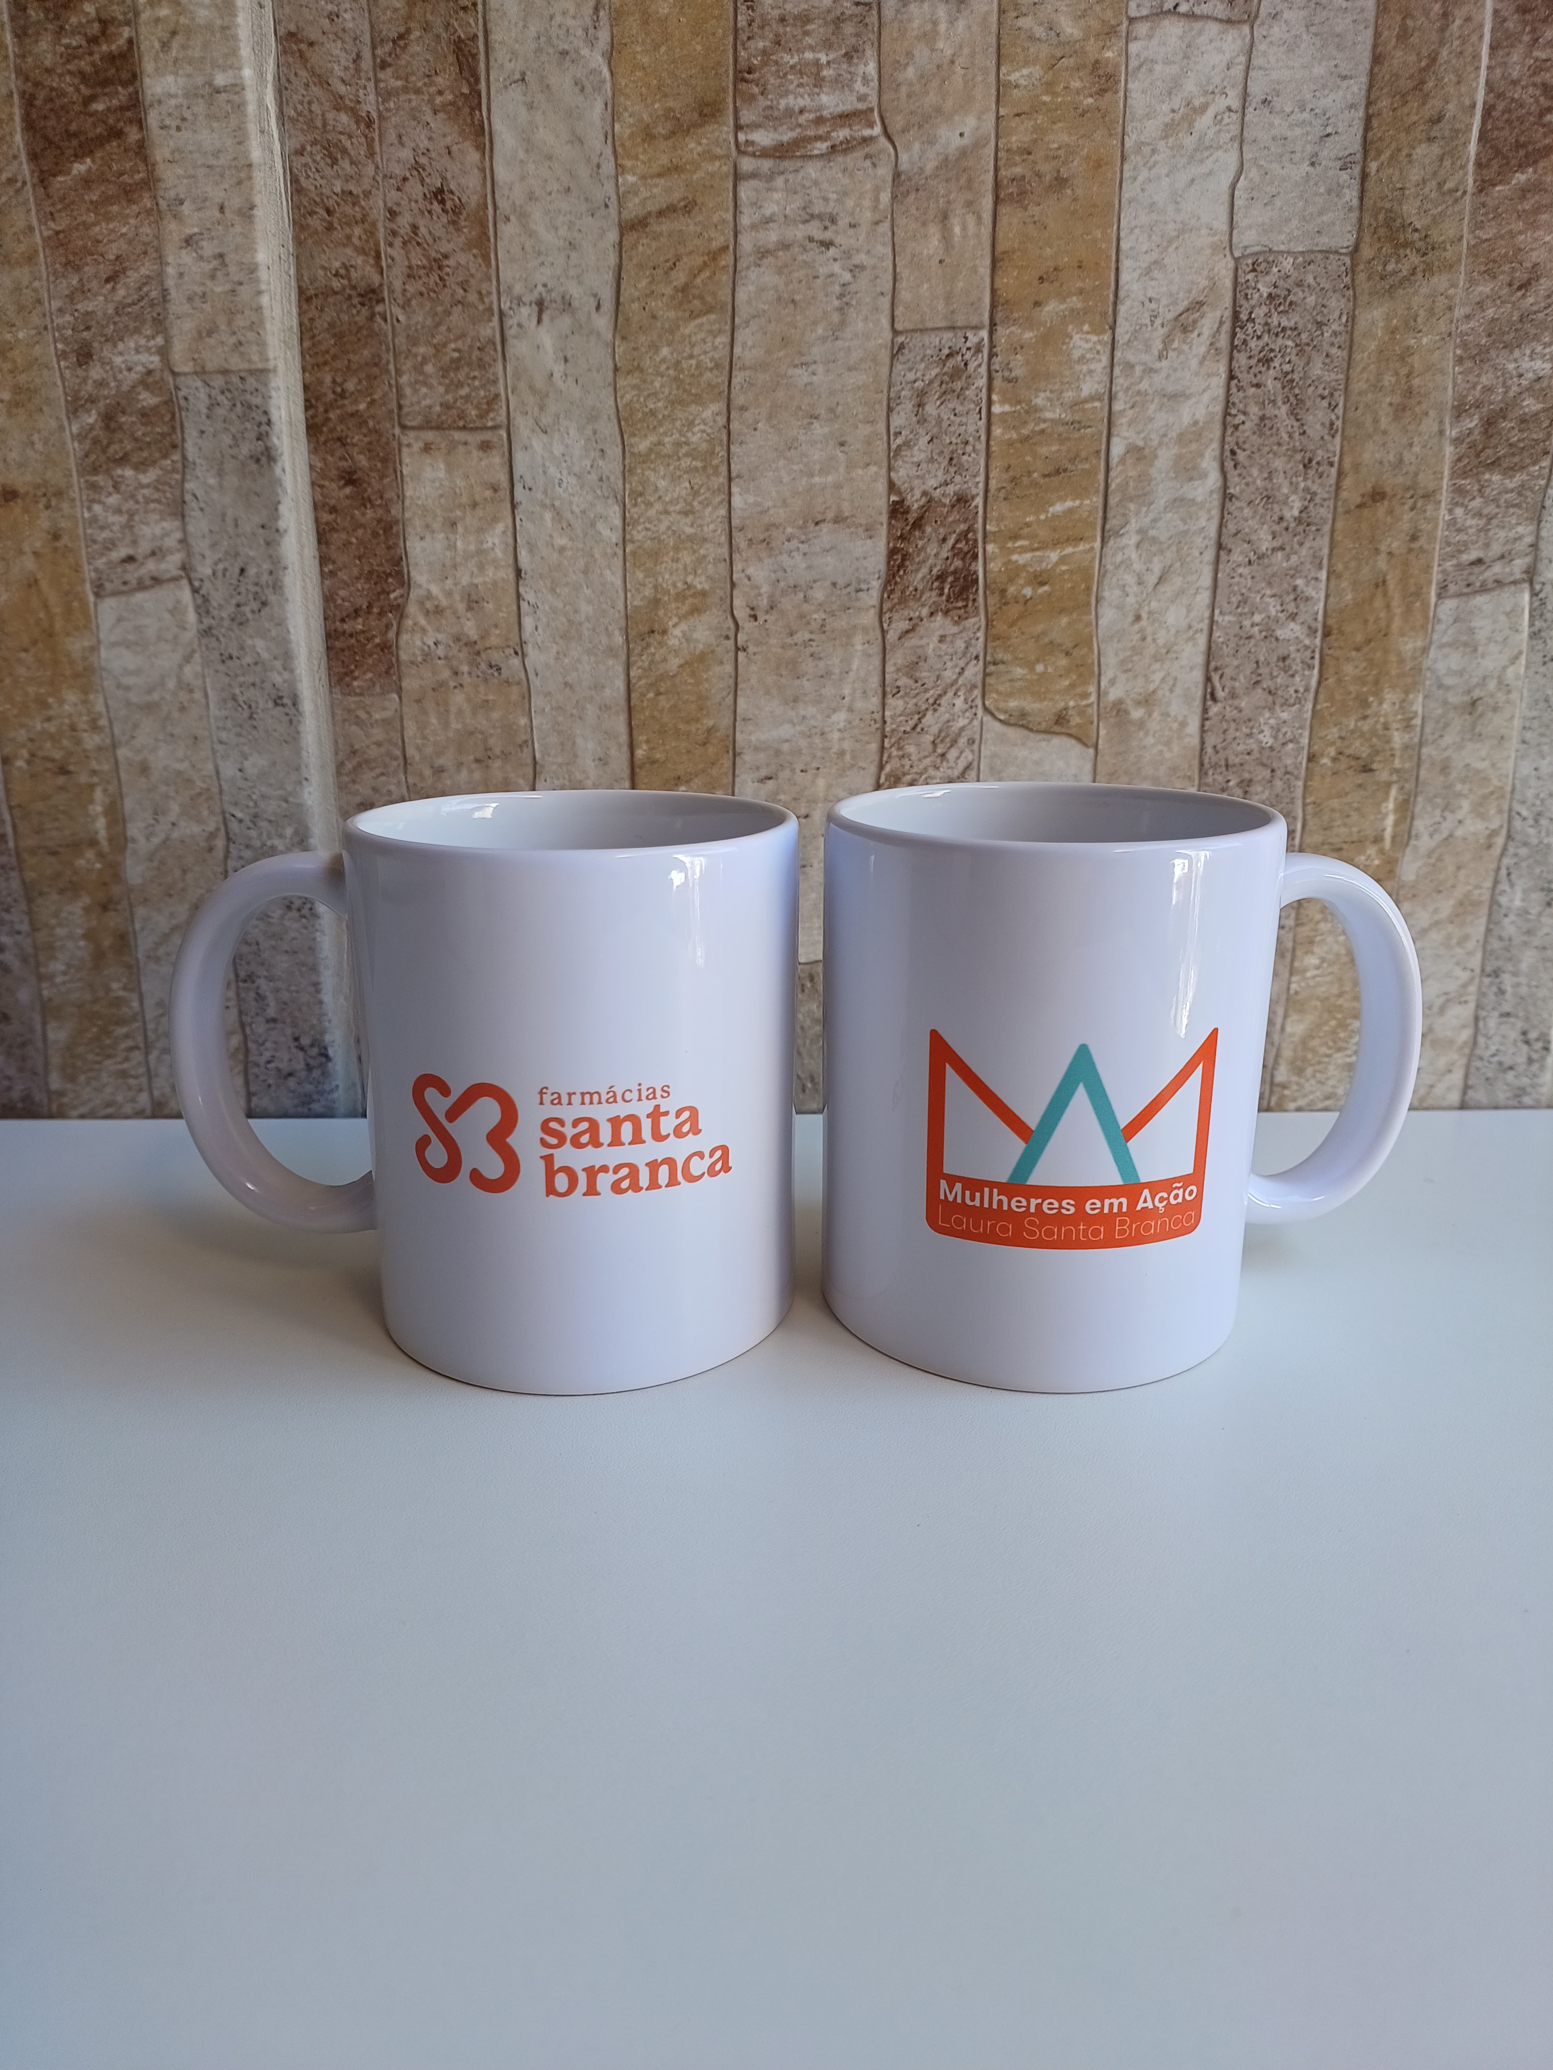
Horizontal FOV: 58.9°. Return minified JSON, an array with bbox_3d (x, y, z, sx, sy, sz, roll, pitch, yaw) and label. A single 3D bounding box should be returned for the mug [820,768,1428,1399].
[{"bbox_3d":[0.068,0.004,0.265,0.118,0.095,0.081,-2,17,-6],"label":"mug"}]

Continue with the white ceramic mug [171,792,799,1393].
[{"bbox_3d":[-0.055,0.005,0.263,0.118,0.095,0.081,-1,17,0],"label":"white ceramic mug"}]

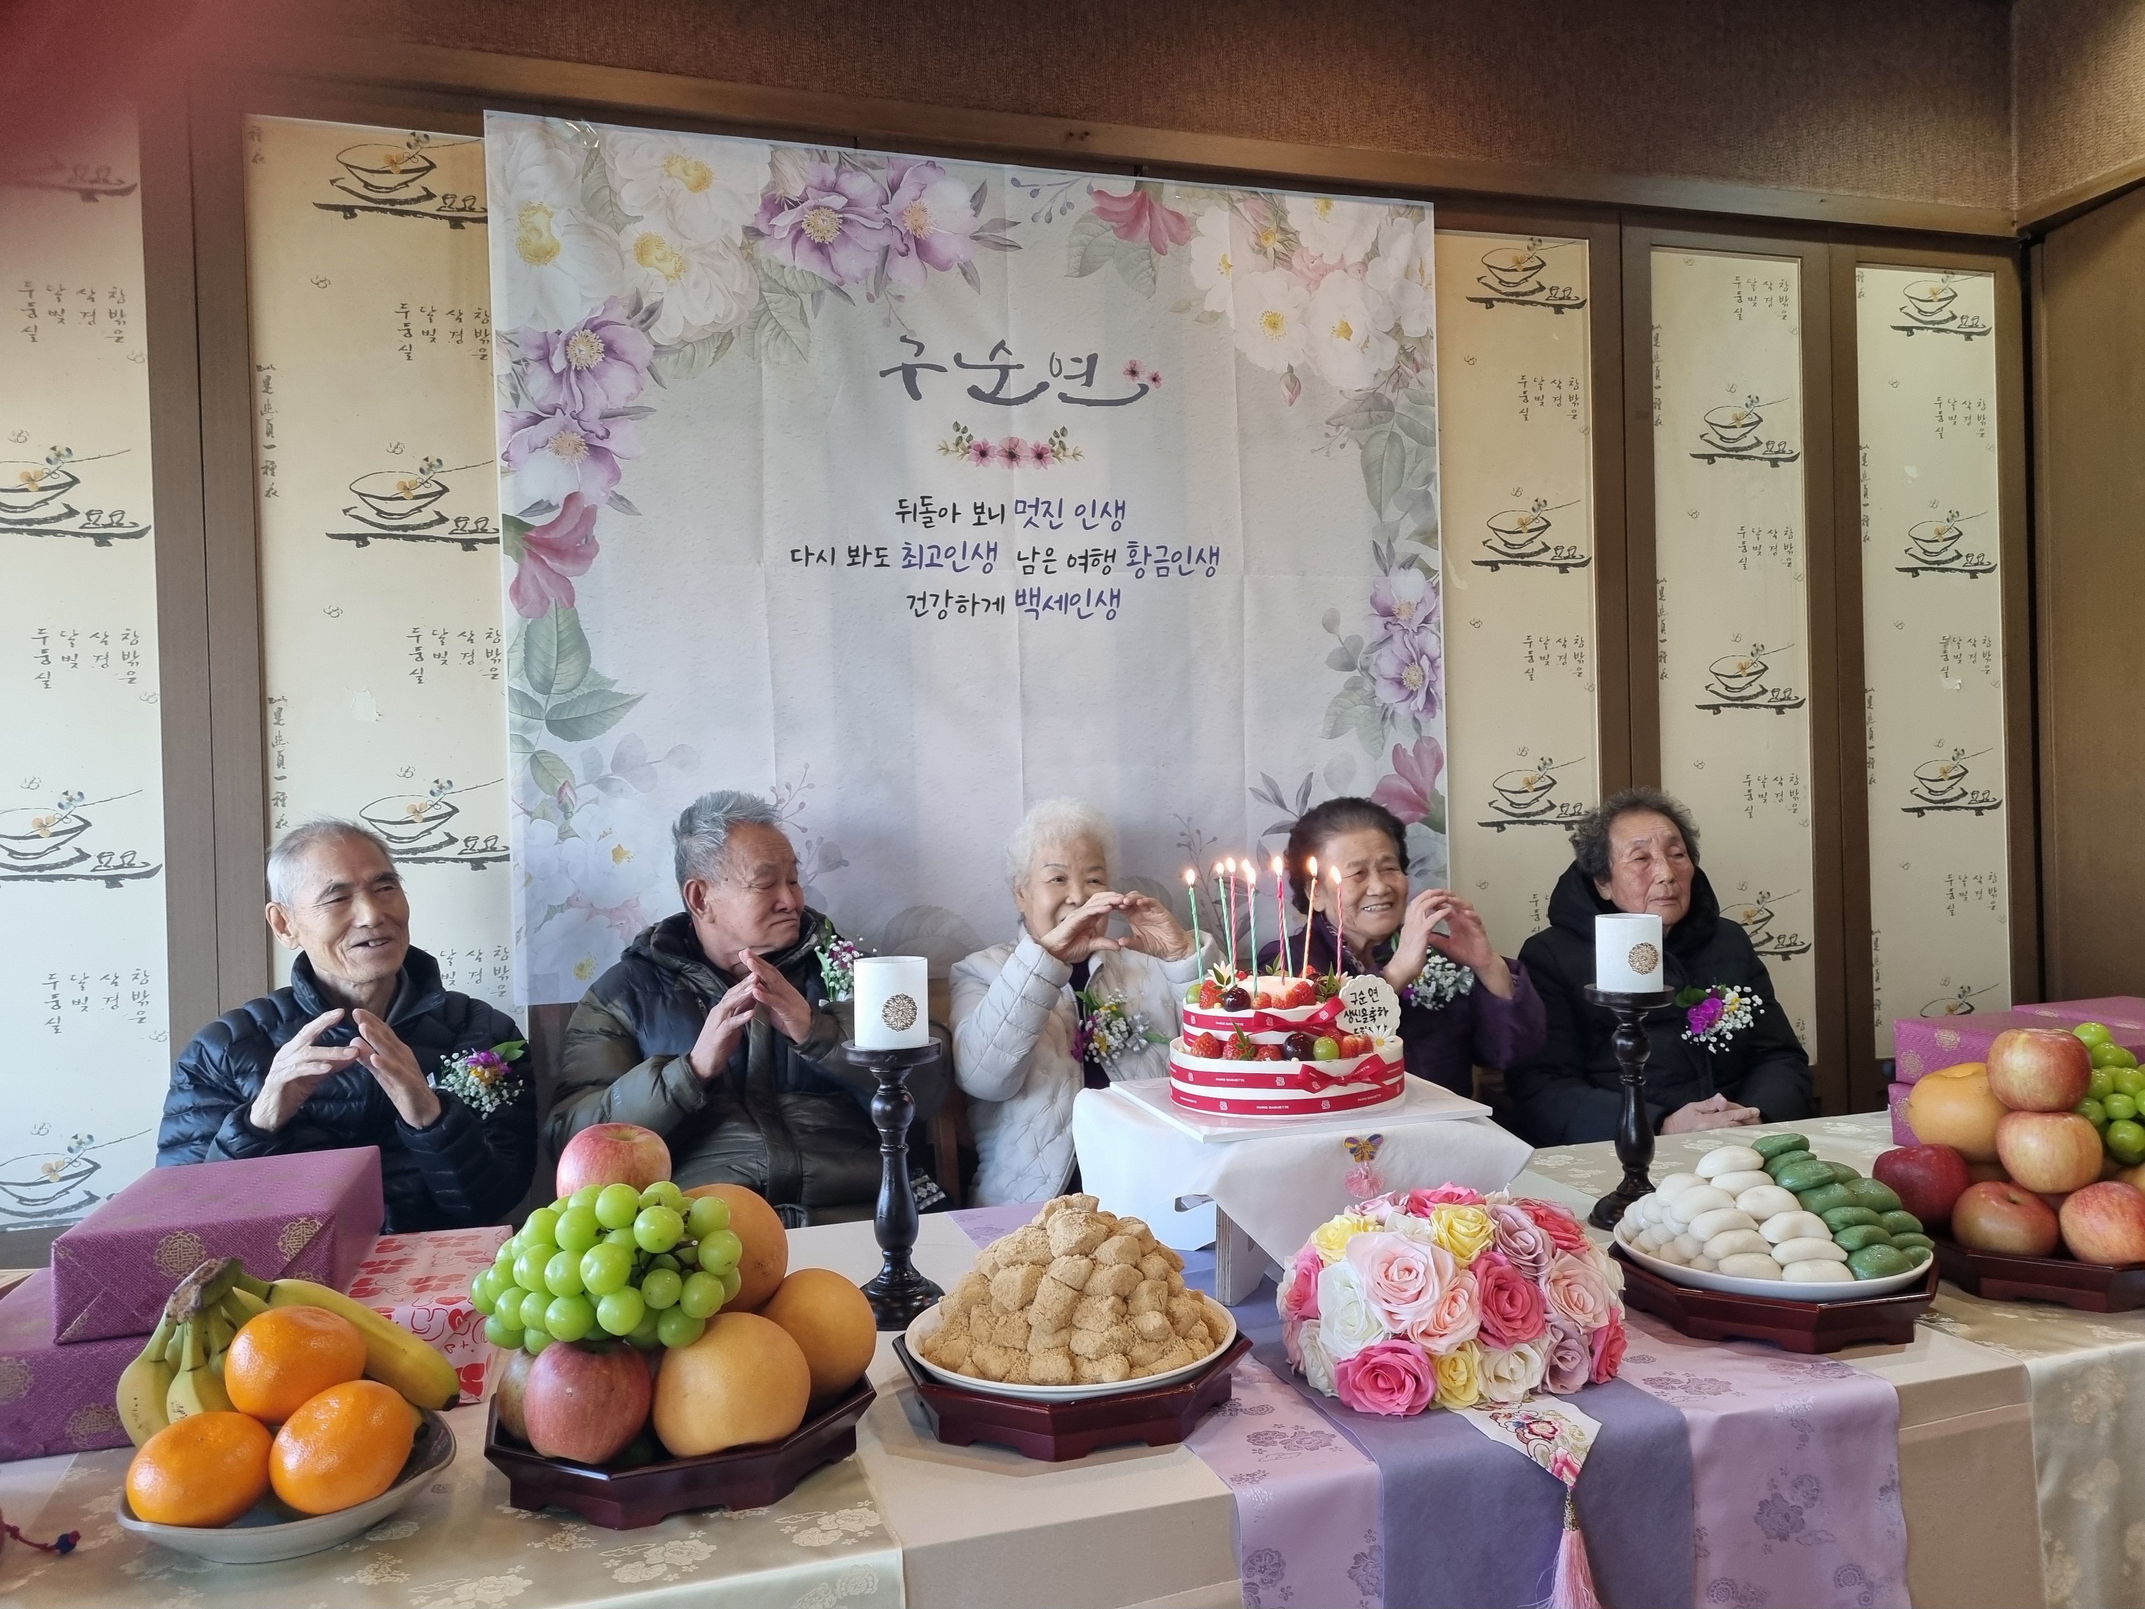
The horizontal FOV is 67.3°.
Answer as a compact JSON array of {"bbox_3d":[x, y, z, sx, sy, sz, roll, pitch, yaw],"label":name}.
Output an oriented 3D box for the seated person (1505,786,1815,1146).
[{"bbox_3d":[0.986,0.551,2.509,0.500,1.200,0.660,-2,1,-6],"label":"seated person"}]

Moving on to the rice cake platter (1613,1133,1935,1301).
[{"bbox_3d":[0.635,0.371,1.474,0.265,0.125,0.265,-2,1,-17],"label":"rice cake platter"}]

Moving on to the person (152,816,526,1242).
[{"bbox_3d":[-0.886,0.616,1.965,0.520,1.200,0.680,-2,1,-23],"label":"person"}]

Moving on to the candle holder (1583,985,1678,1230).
[{"bbox_3d":[0.615,0.324,1.767,0.096,0.251,0.096,-2,1,-17],"label":"candle holder"}]

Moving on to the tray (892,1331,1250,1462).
[{"bbox_3d":[-0.001,0.449,1.279,0.266,0.046,0.266,-2,1,-17],"label":"tray"}]

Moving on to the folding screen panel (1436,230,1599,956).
[{"bbox_3d":[0.899,-0.288,3.284,0.379,1.738,0.040,-2,1,-17],"label":"folding screen panel"}]

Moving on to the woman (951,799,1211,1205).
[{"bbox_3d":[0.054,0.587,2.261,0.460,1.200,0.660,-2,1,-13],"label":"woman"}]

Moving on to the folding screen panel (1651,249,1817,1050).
[{"bbox_3d":[1.406,-0.303,3.441,0.380,1.738,0.040,-2,1,-17],"label":"folding screen panel"}]

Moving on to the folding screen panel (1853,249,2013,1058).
[{"bbox_3d":[1.913,-0.317,3.599,0.383,1.738,0.040,-2,1,-17],"label":"folding screen panel"}]

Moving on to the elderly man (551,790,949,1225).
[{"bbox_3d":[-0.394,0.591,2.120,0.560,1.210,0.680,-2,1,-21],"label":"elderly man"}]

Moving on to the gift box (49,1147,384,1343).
[{"bbox_3d":[-0.721,0.370,1.392,0.195,0.076,0.275,-2,1,-16],"label":"gift box"}]

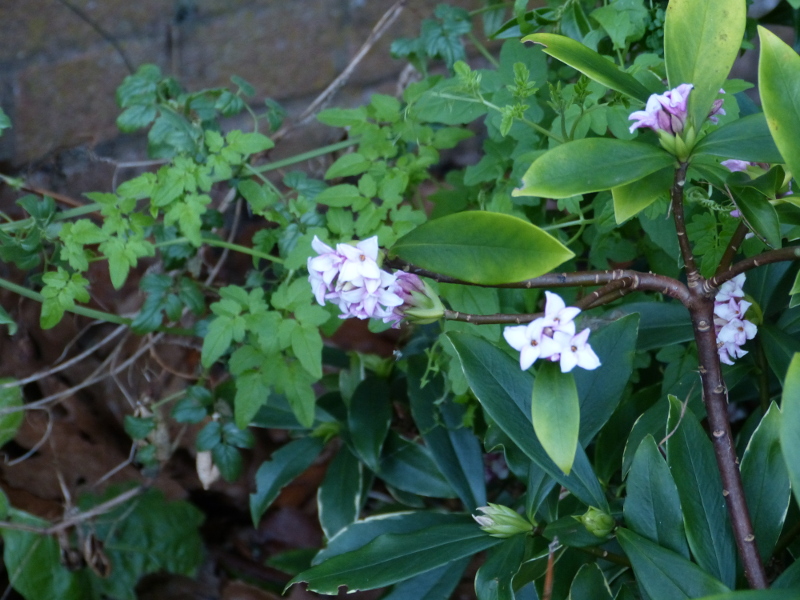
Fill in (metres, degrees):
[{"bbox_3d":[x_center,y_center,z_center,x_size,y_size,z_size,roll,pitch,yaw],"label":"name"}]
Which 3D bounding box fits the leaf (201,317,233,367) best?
[{"bbox_3d":[-0.076,0.017,1.248,0.010,0.006,0.027,18,54,16],"label":"leaf"}]

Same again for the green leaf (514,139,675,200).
[{"bbox_3d":[0.069,-0.046,1.070,0.060,0.011,0.022,-14,53,-12],"label":"green leaf"}]

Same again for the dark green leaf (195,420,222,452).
[{"bbox_3d":[-0.084,0.060,1.320,0.010,0.005,0.017,29,51,20],"label":"dark green leaf"}]

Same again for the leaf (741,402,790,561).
[{"bbox_3d":[0.146,0.074,1.200,0.021,0.068,0.012,1,12,-6],"label":"leaf"}]

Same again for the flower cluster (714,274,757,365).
[{"bbox_3d":[0.133,0.008,1.200,0.019,0.032,0.021,7,27,13],"label":"flower cluster"}]

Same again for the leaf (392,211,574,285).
[{"bbox_3d":[0.030,-0.019,1.090,0.066,0.011,0.027,1,69,3],"label":"leaf"}]

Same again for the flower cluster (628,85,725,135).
[{"bbox_3d":[0.100,-0.069,1.085,0.034,0.018,0.025,10,33,15],"label":"flower cluster"}]

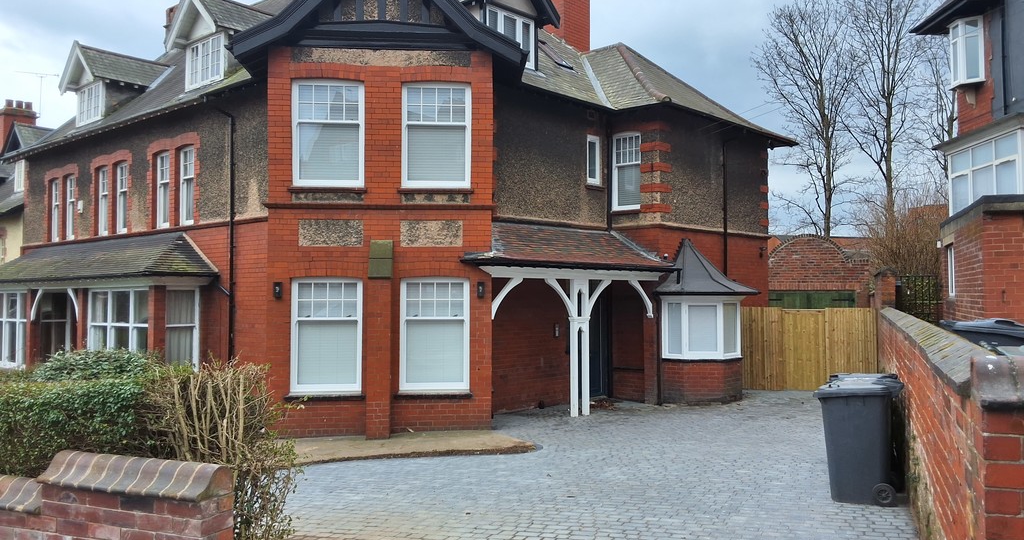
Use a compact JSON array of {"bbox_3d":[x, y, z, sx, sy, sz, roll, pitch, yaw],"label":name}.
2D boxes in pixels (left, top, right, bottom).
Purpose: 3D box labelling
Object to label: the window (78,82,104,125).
[{"bbox_3d":[-10.669,-4.191,21.049,1.649,0.909,0.160,-2,-3,42],"label":"window"}]

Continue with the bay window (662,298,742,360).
[{"bbox_3d":[4.015,1.186,16.873,1.032,1.211,1.870,-2,-3,42],"label":"bay window"}]

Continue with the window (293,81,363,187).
[{"bbox_3d":[-2.895,-2.152,13.119,1.115,1.703,0.160,0,-2,-3],"label":"window"}]

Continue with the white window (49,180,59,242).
[{"bbox_3d":[-11.767,-1.536,21.545,0.750,1.640,0.120,-2,-3,42],"label":"white window"}]

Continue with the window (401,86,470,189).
[{"bbox_3d":[-1.195,-2.142,13.202,1.082,1.697,0.160,0,-2,-3],"label":"window"}]

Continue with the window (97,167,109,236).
[{"bbox_3d":[-9.775,-1.661,20.116,0.860,1.680,0.160,-2,-3,42],"label":"window"}]

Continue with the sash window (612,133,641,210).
[{"bbox_3d":[2.406,-2.013,17.080,0.750,1.550,0.120,-2,-3,42],"label":"sash window"}]

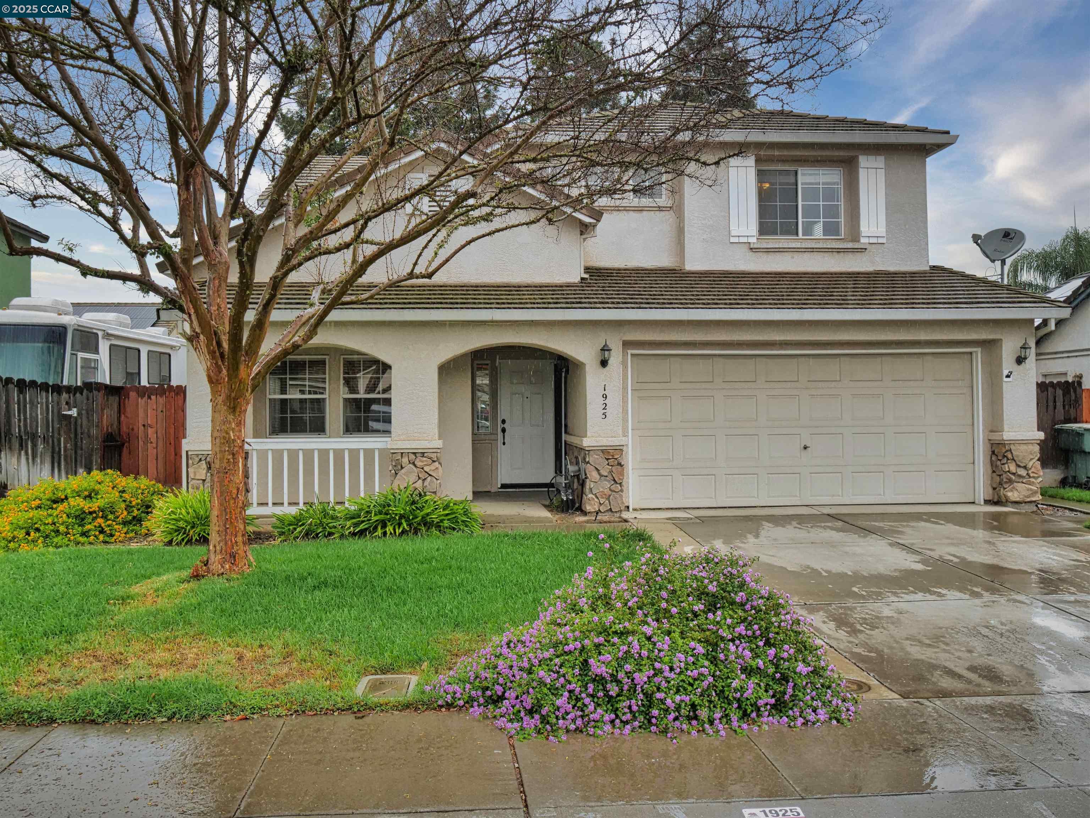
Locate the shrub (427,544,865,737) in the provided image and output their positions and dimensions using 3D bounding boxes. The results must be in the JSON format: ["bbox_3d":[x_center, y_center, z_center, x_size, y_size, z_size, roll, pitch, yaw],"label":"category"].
[{"bbox_3d":[0.463,1.247,5.315,2.180,0.630,2.250,-1,-1,-3],"label":"shrub"}]

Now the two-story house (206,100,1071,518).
[{"bbox_3d":[0.494,-2.466,17.787,12.200,7.900,12.600,-1,-1,-3],"label":"two-story house"}]

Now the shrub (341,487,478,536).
[{"bbox_3d":[-1.593,1.218,10.565,1.680,0.560,1.100,-1,-1,-3],"label":"shrub"}]

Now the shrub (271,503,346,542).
[{"bbox_3d":[-2.757,1.296,10.353,0.930,0.440,0.900,-1,-1,-3],"label":"shrub"}]

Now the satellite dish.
[{"bbox_3d":[7.150,-2.660,13.950,0.660,0.570,0.740,0,-1,-34],"label":"satellite dish"}]

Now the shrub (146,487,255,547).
[{"bbox_3d":[-3.927,1.235,10.142,1.300,0.600,1.150,-1,-1,-3],"label":"shrub"}]

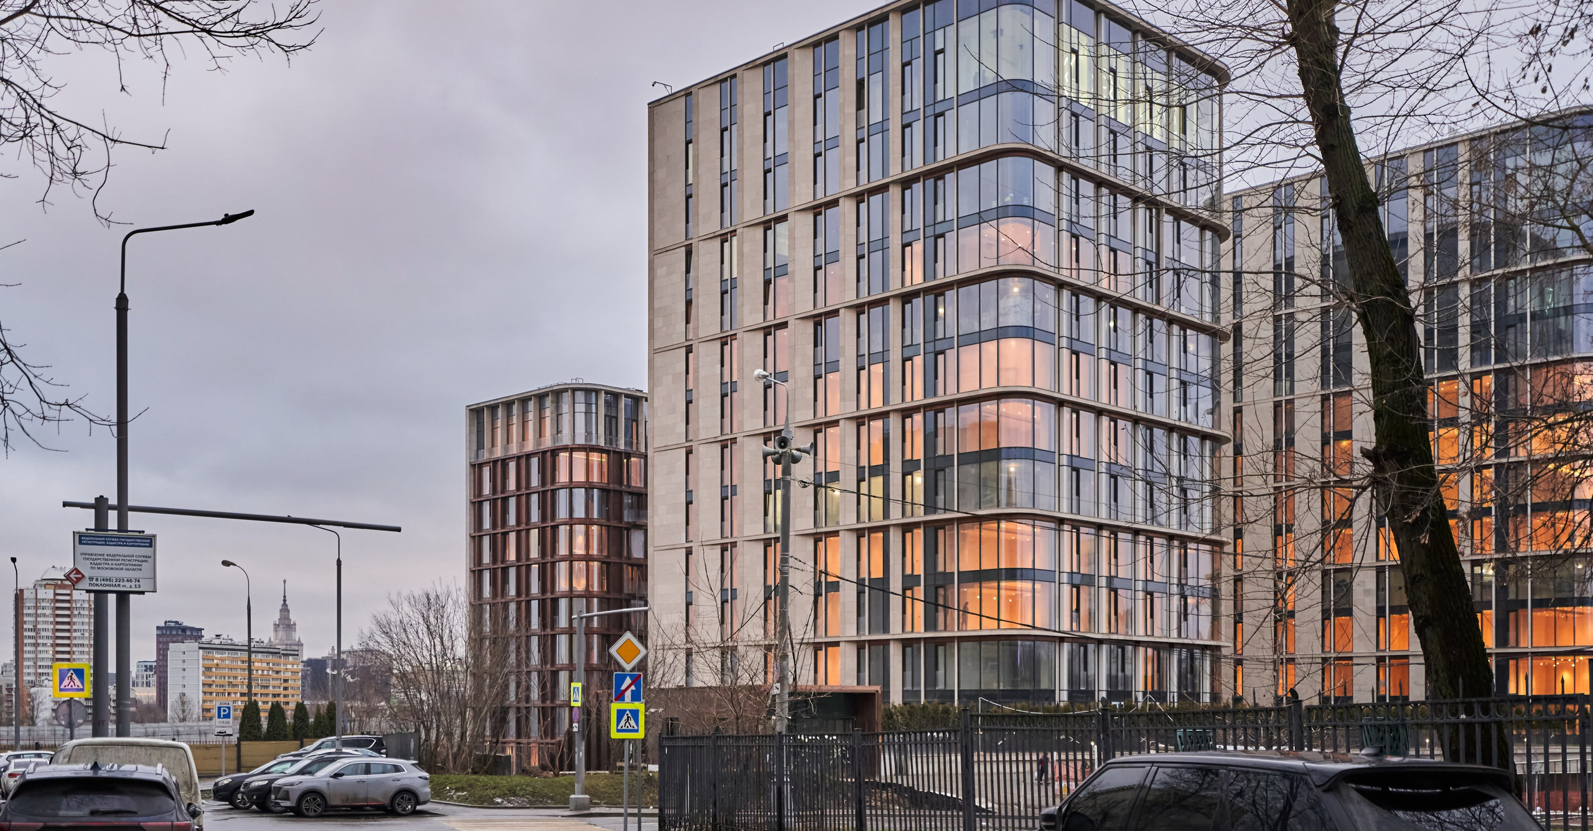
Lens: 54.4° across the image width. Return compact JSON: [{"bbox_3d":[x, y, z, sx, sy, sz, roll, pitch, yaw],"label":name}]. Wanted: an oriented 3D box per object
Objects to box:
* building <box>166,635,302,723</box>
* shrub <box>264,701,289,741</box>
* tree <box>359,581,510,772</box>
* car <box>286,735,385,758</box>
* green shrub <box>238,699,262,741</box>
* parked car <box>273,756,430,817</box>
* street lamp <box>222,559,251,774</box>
[{"bbox_3d":[-200.500,97.900,556.000,12.500,30.000,62.000,-1,-6,13],"label":"building"},{"bbox_3d":[-27.513,16.923,82.000,1.400,3.600,1.400,0,-6,0],"label":"shrub"},{"bbox_3d":[-14.500,10.430,62.000,6.000,7.700,5.500,0,-6,0],"label":"tree"},{"bbox_3d":[-20.357,14.935,68.000,5.000,1.880,1.980,3,-7,-23],"label":"car"},{"bbox_3d":[-28.917,16.923,82.000,1.350,3.600,1.350,0,-6,0],"label":"green shrub"},{"bbox_3d":[-13.050,10.950,45.400,4.500,1.650,1.870,3,-7,-27],"label":"parked car"},{"bbox_3d":[-30.706,13.754,85.000,1.650,11.700,0.450,2,-6,-14],"label":"street lamp"}]

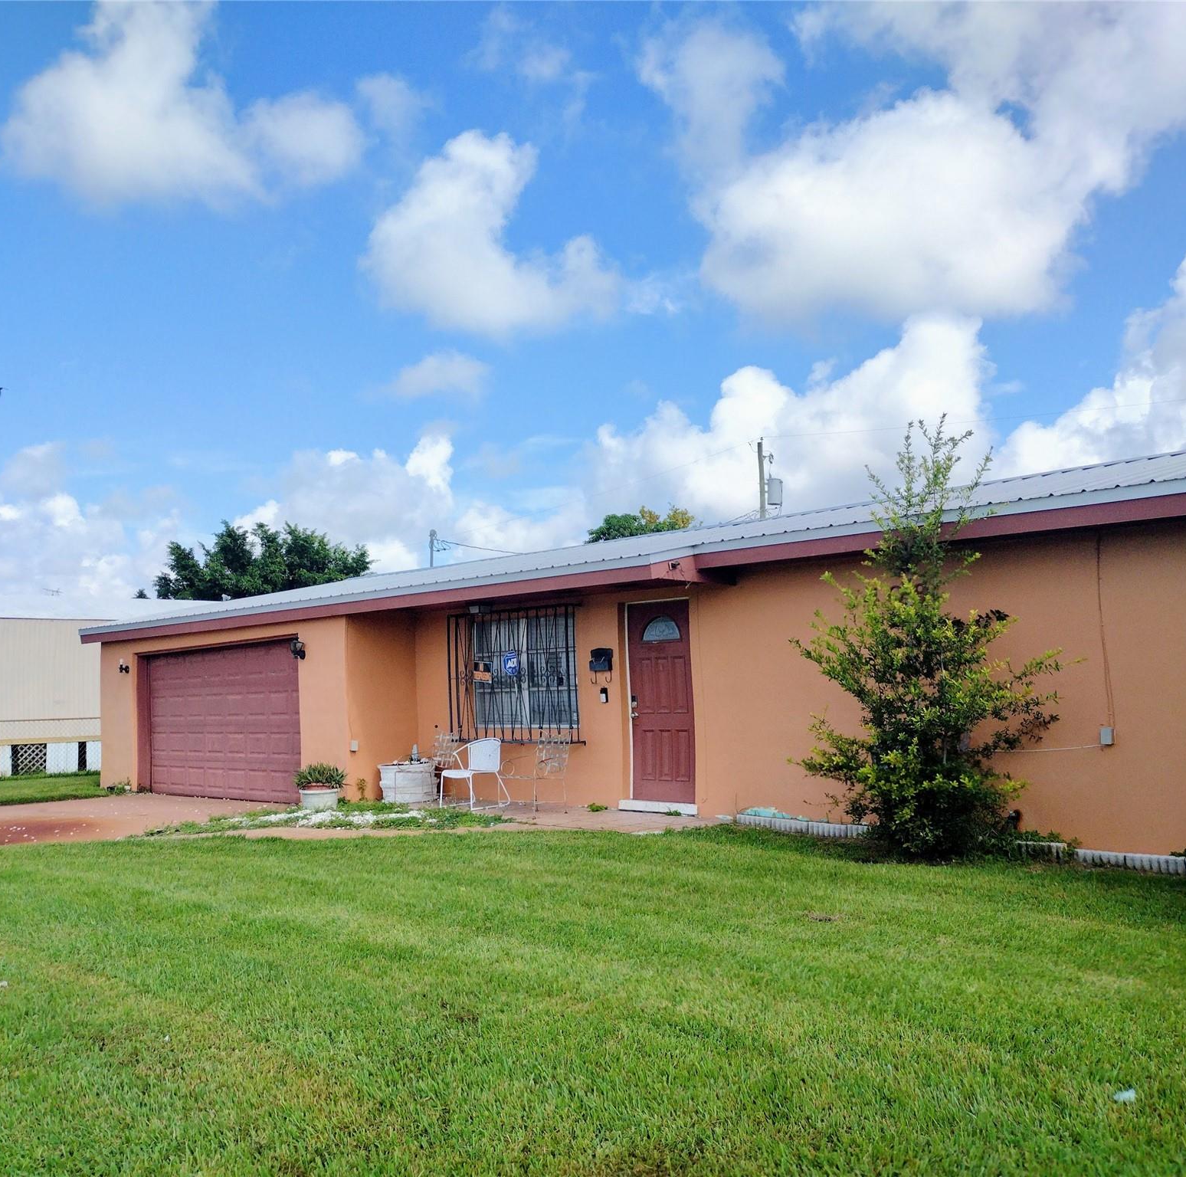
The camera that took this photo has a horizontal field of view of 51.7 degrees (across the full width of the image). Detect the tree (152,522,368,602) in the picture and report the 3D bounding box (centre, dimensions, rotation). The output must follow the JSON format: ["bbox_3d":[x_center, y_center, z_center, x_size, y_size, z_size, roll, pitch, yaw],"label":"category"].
[{"bbox_3d":[-12.671,1.508,47.058,8.600,8.300,8.300,-1,-5,-15],"label":"tree"}]

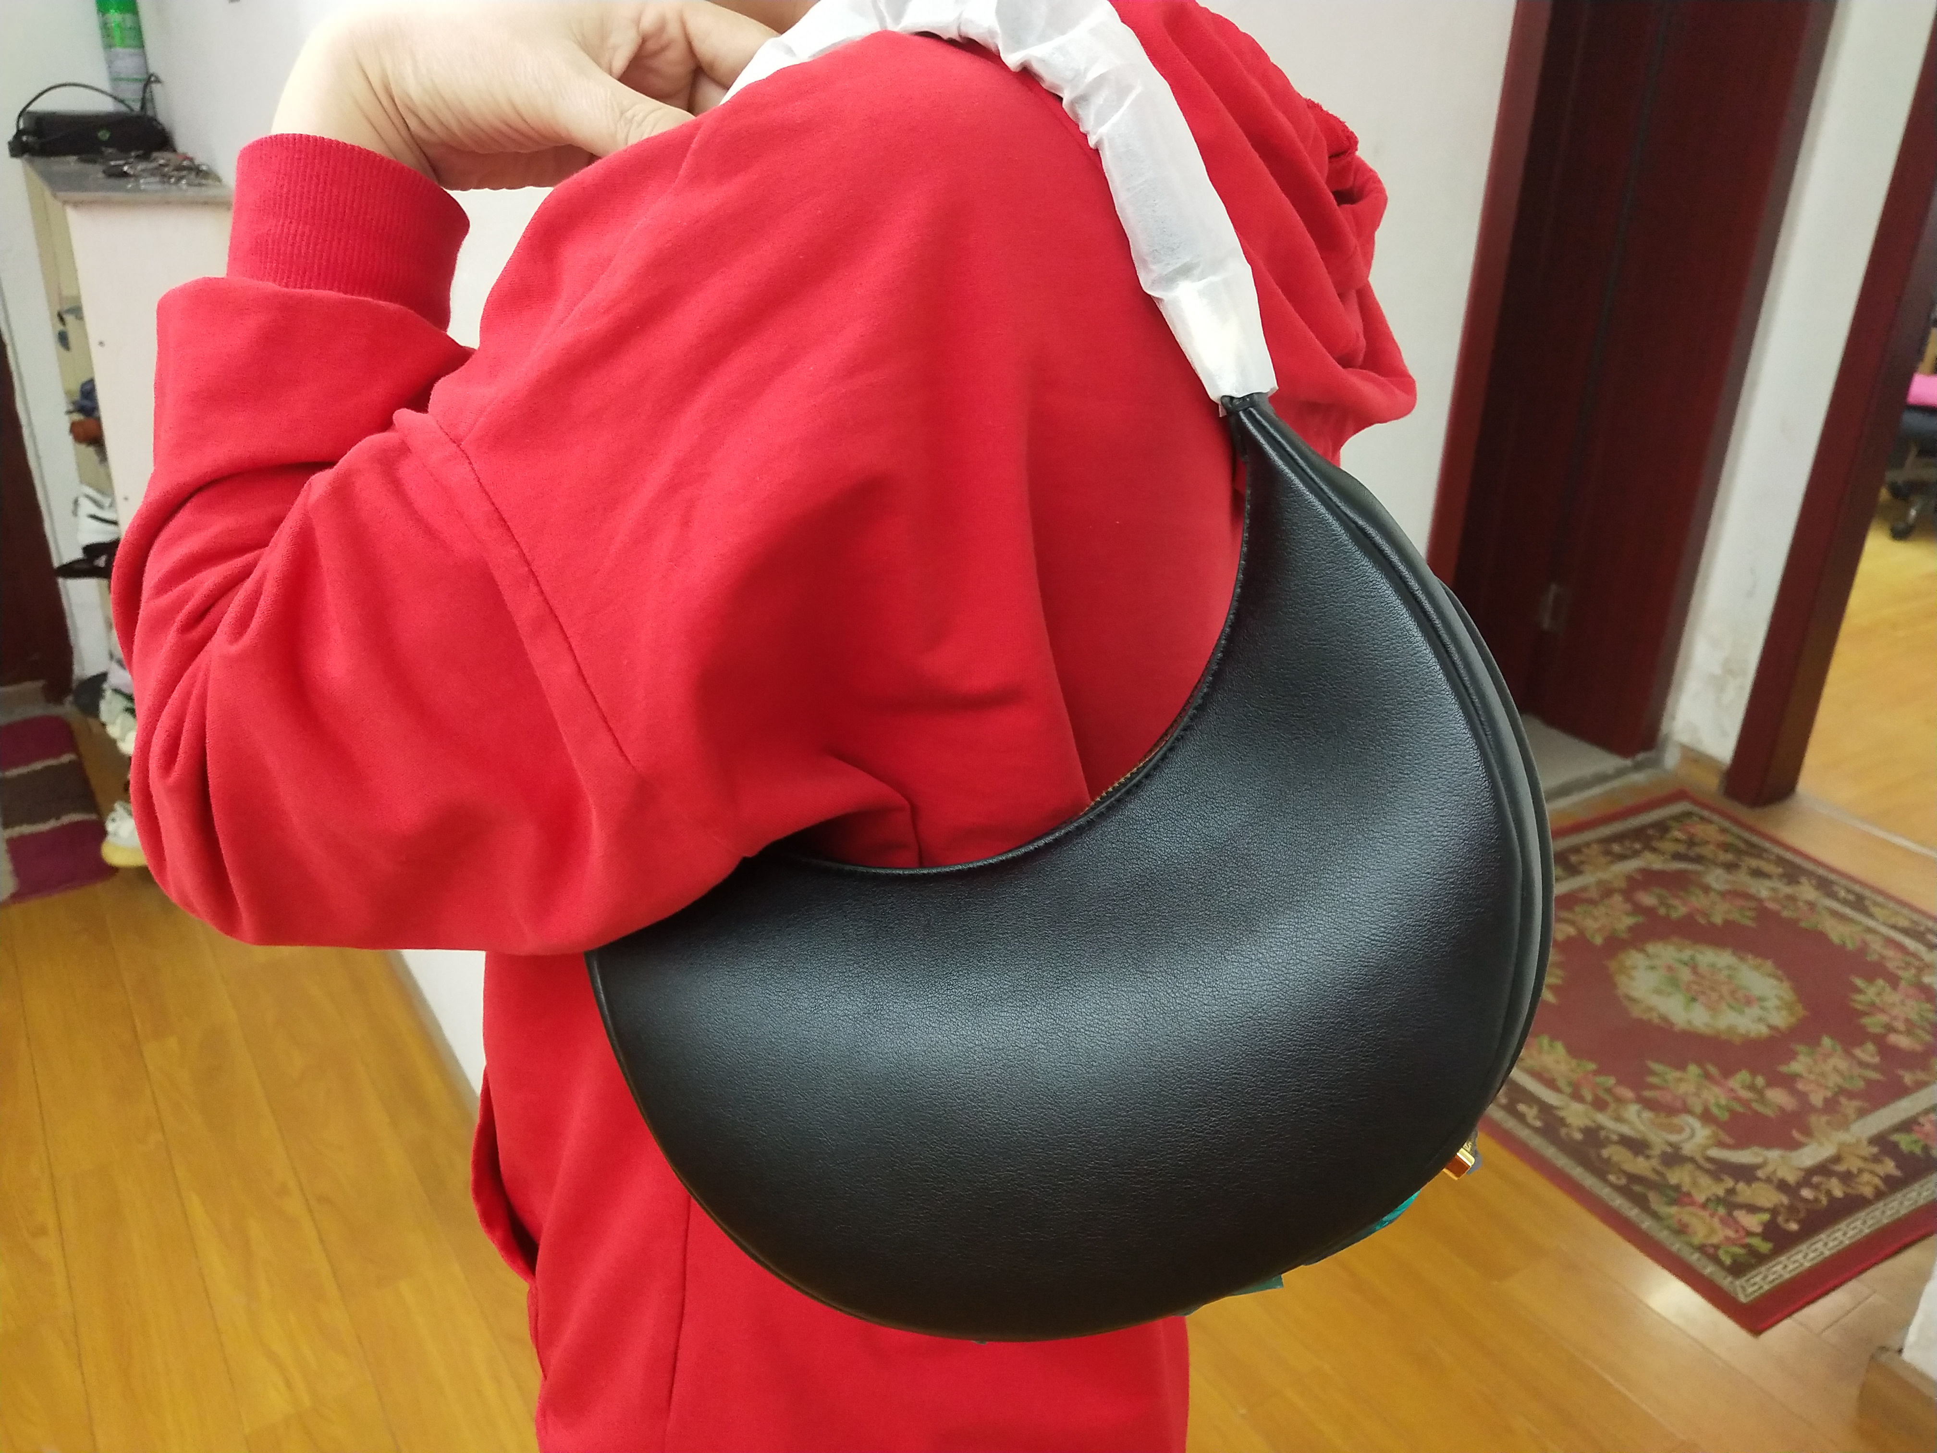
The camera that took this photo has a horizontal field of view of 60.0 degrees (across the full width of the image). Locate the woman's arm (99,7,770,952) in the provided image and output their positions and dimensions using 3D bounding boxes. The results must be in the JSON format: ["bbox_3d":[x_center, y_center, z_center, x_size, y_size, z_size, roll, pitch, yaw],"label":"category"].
[{"bbox_3d":[-0.175,-0.083,0.560,0.220,0.295,0.195,2,26,-1],"label":"woman's arm"}]

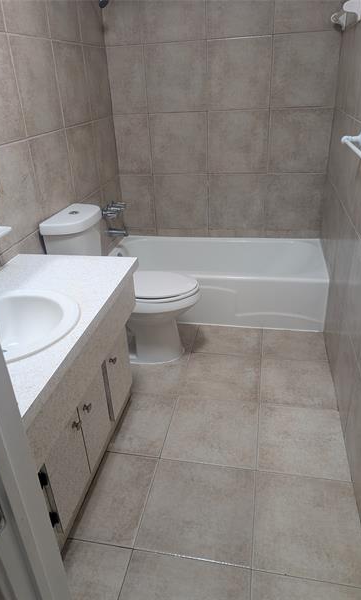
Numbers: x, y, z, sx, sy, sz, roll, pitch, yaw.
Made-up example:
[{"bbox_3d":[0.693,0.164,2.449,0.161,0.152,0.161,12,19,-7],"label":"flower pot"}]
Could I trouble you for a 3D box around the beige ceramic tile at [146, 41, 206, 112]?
[{"bbox_3d":[-0.026,-1.462,2.751,0.409,0.408,0.010,3,28,11],"label":"beige ceramic tile"}]

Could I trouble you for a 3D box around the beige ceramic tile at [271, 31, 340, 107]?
[{"bbox_3d":[0.774,-1.418,2.599,0.395,0.405,0.014,3,29,11],"label":"beige ceramic tile"}]

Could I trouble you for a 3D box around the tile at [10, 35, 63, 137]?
[{"bbox_3d":[-0.683,-1.029,2.009,0.014,0.405,0.399,3,29,11],"label":"tile"}]

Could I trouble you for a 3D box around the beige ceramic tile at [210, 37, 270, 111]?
[{"bbox_3d":[0.377,-1.442,2.673,0.413,0.408,0.010,3,28,11],"label":"beige ceramic tile"}]

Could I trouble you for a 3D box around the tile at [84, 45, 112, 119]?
[{"bbox_3d":[-0.524,-1.382,2.659,0.010,0.406,0.360,3,29,11],"label":"tile"}]

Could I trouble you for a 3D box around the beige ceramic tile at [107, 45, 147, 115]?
[{"bbox_3d":[-0.358,-1.478,2.820,0.262,0.405,0.014,3,29,11],"label":"beige ceramic tile"}]

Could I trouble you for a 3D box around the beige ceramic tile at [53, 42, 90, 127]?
[{"bbox_3d":[-0.607,-1.214,2.348,0.014,0.405,0.399,3,29,11],"label":"beige ceramic tile"}]

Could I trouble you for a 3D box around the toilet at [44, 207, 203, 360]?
[{"bbox_3d":[-0.263,-0.063,2.329,0.739,0.856,0.405,3,29,11],"label":"toilet"}]

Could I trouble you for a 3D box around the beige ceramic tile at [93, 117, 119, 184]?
[{"bbox_3d":[-0.508,-1.030,2.866,0.010,0.408,0.380,3,28,11],"label":"beige ceramic tile"}]

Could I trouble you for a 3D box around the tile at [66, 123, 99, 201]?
[{"bbox_3d":[-0.588,-0.854,2.540,0.014,0.405,0.399,3,29,11],"label":"tile"}]

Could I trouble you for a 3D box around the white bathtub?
[{"bbox_3d":[0.236,-0.141,3.003,1.485,0.386,0.689,3,28,11],"label":"white bathtub"}]

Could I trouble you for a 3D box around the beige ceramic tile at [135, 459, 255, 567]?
[{"bbox_3d":[0.077,0.798,1.601,0.418,0.010,0.398,3,29,11],"label":"beige ceramic tile"}]

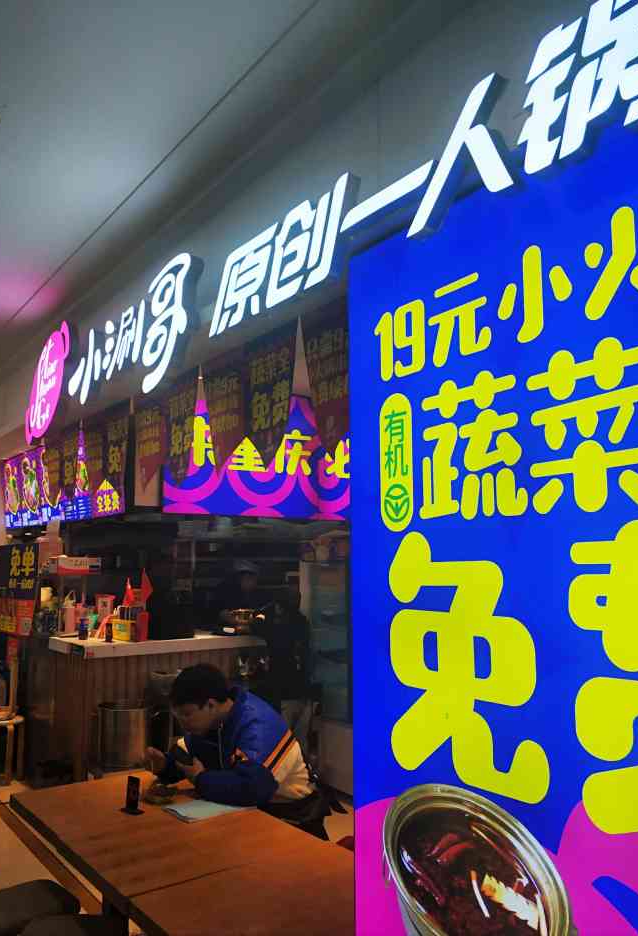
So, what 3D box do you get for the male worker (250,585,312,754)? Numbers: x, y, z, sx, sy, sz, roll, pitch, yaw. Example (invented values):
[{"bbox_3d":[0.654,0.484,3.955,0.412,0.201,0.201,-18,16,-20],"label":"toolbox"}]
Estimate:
[{"bbox_3d":[-0.300,1.571,5.220,0.400,1.600,0.470,2,-8,-19],"label":"male worker"}]

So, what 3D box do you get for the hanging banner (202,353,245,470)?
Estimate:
[{"bbox_3d":[-0.367,-0.200,2.720,0.015,0.465,0.345,6,-10,-36],"label":"hanging banner"}]

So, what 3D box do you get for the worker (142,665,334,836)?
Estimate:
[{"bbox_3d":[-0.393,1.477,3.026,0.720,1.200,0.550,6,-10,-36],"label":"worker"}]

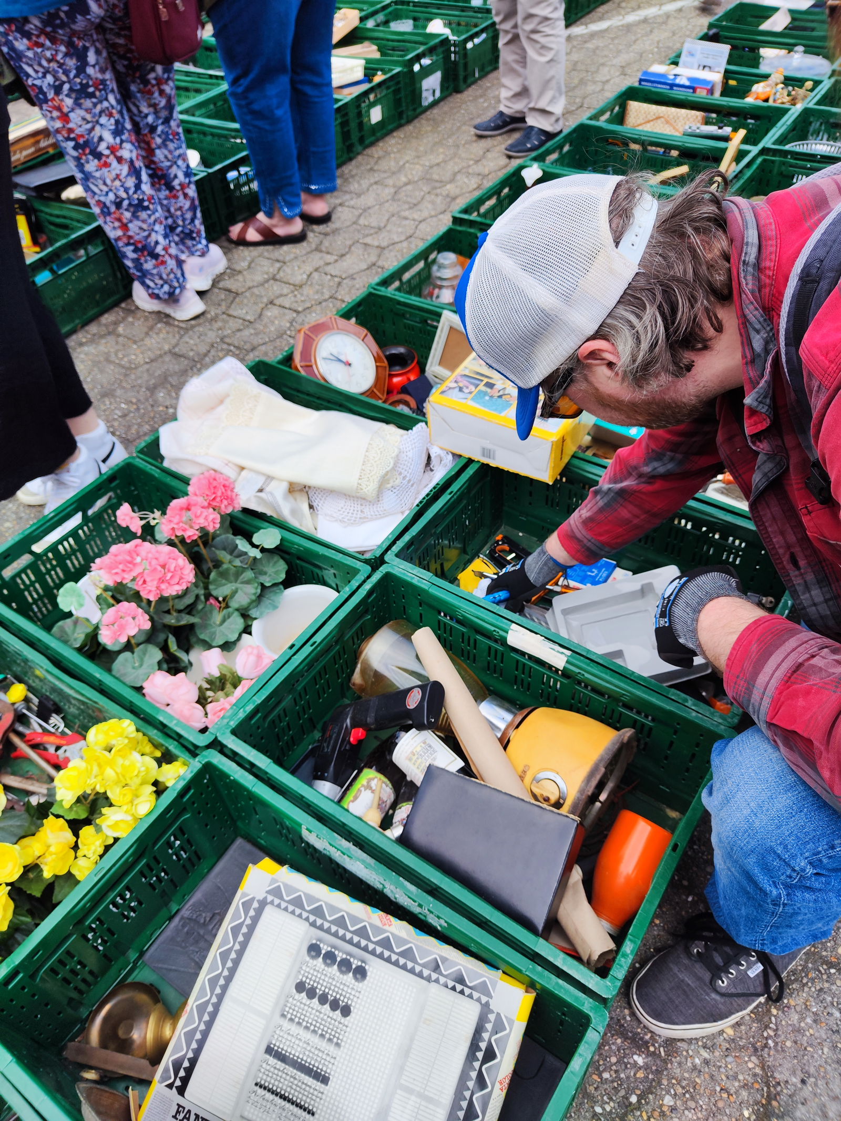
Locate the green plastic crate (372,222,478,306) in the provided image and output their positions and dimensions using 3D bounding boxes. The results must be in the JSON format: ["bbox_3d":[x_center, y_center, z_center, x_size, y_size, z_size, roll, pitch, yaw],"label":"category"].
[{"bbox_3d":[0.236,-0.642,2.074,0.600,0.228,0.400,24,53,24],"label":"green plastic crate"}]

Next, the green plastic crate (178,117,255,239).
[{"bbox_3d":[-0.857,-1.465,2.934,0.600,0.225,0.400,22,52,23],"label":"green plastic crate"}]

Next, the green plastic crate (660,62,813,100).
[{"bbox_3d":[1.139,-1.681,2.946,0.600,0.220,0.400,24,53,24],"label":"green plastic crate"}]

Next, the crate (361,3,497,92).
[{"bbox_3d":[0.025,-2.532,3.865,0.600,0.225,0.400,21,52,22],"label":"crate"}]

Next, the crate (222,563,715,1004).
[{"bbox_3d":[0.078,0.320,1.162,0.600,0.230,0.400,25,54,25],"label":"crate"}]

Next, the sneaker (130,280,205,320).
[{"bbox_3d":[-0.810,-0.839,2.422,0.260,0.105,0.100,21,52,22],"label":"sneaker"}]

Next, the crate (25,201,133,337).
[{"bbox_3d":[-1.304,-0.920,2.442,0.600,0.245,0.400,20,52,22],"label":"crate"}]

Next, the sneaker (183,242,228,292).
[{"bbox_3d":[-0.726,-0.942,2.506,0.100,0.115,0.262,26,54,26],"label":"sneaker"}]

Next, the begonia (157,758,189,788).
[{"bbox_3d":[-0.346,0.299,1.090,0.048,0.038,0.045,-5,47,0],"label":"begonia"}]

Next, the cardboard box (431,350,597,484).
[{"bbox_3d":[0.205,-0.316,1.525,0.259,0.100,0.300,22,52,23],"label":"cardboard box"}]

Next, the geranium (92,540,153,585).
[{"bbox_3d":[-0.499,0.005,1.306,0.090,0.066,0.084,-2,47,2],"label":"geranium"}]

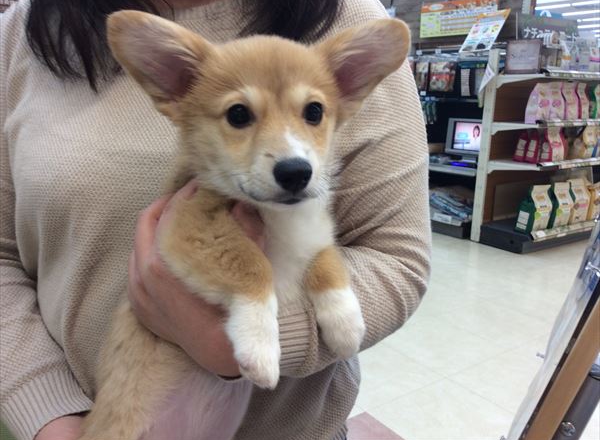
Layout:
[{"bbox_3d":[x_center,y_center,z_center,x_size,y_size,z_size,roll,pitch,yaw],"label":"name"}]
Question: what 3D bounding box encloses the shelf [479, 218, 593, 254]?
[{"bbox_3d":[1.936,0.090,4.452,1.060,0.135,0.380,-8,16,-35],"label":"shelf"}]

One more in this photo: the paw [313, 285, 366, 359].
[{"bbox_3d":[0.031,0.081,0.440,0.037,0.050,0.038,-1,13,-9],"label":"paw"}]

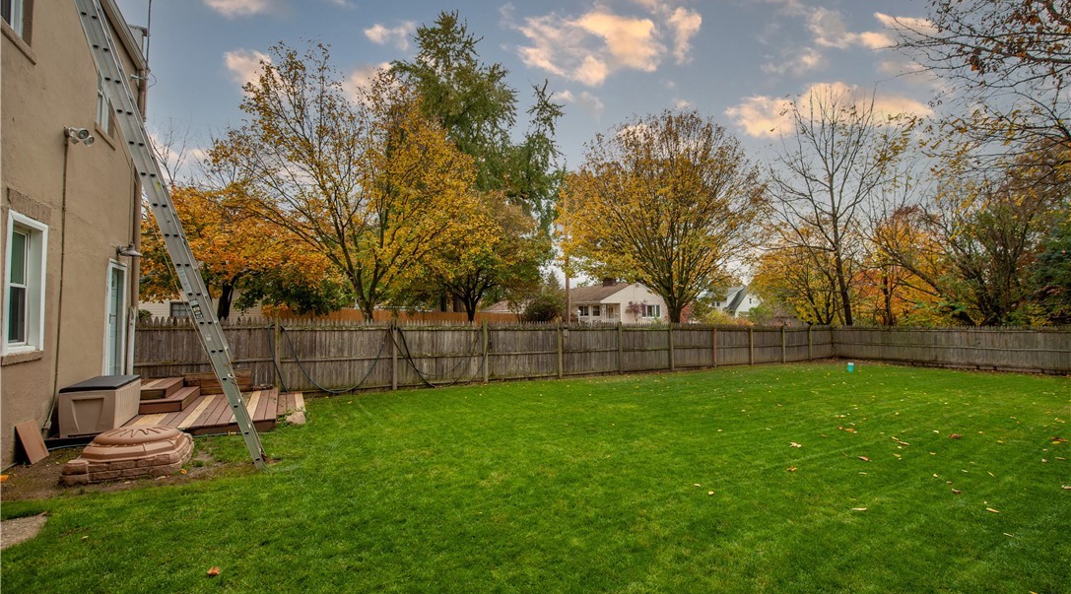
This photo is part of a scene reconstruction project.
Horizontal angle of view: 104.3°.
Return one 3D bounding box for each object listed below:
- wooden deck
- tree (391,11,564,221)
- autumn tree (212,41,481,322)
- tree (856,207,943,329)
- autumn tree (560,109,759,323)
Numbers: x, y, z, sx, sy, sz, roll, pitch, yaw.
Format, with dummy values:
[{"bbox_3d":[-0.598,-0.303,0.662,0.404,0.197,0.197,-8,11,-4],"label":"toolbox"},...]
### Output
[{"bbox_3d":[-5.366,1.955,7.001,2.550,0.200,3.100,2,-4,-31],"label":"wooden deck"},{"bbox_3d":[-3.736,-7.830,27.595,11.142,21.297,11.142,1,-4,-8],"label":"tree"},{"bbox_3d":[-6.955,-3.531,15.781,9.154,11.813,9.154,2,-4,-24],"label":"autumn tree"},{"bbox_3d":[21.968,-1.087,25.165,4.705,8.323,4.705,-3,-5,41],"label":"tree"},{"bbox_3d":[6.685,-3.513,22.305,10.268,12.494,10.268,-1,-4,17],"label":"autumn tree"}]

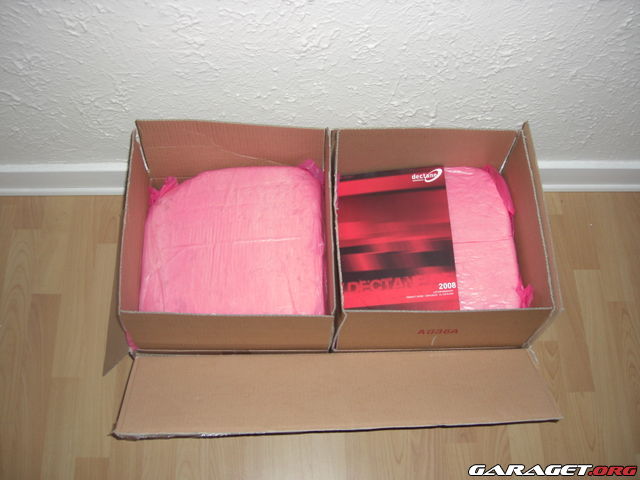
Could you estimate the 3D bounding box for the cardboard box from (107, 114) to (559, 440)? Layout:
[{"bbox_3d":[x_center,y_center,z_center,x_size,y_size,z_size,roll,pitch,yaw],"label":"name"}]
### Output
[{"bbox_3d":[-0.016,0.097,1.357,0.814,0.405,0.525,-1,70,-5],"label":"cardboard box"}]

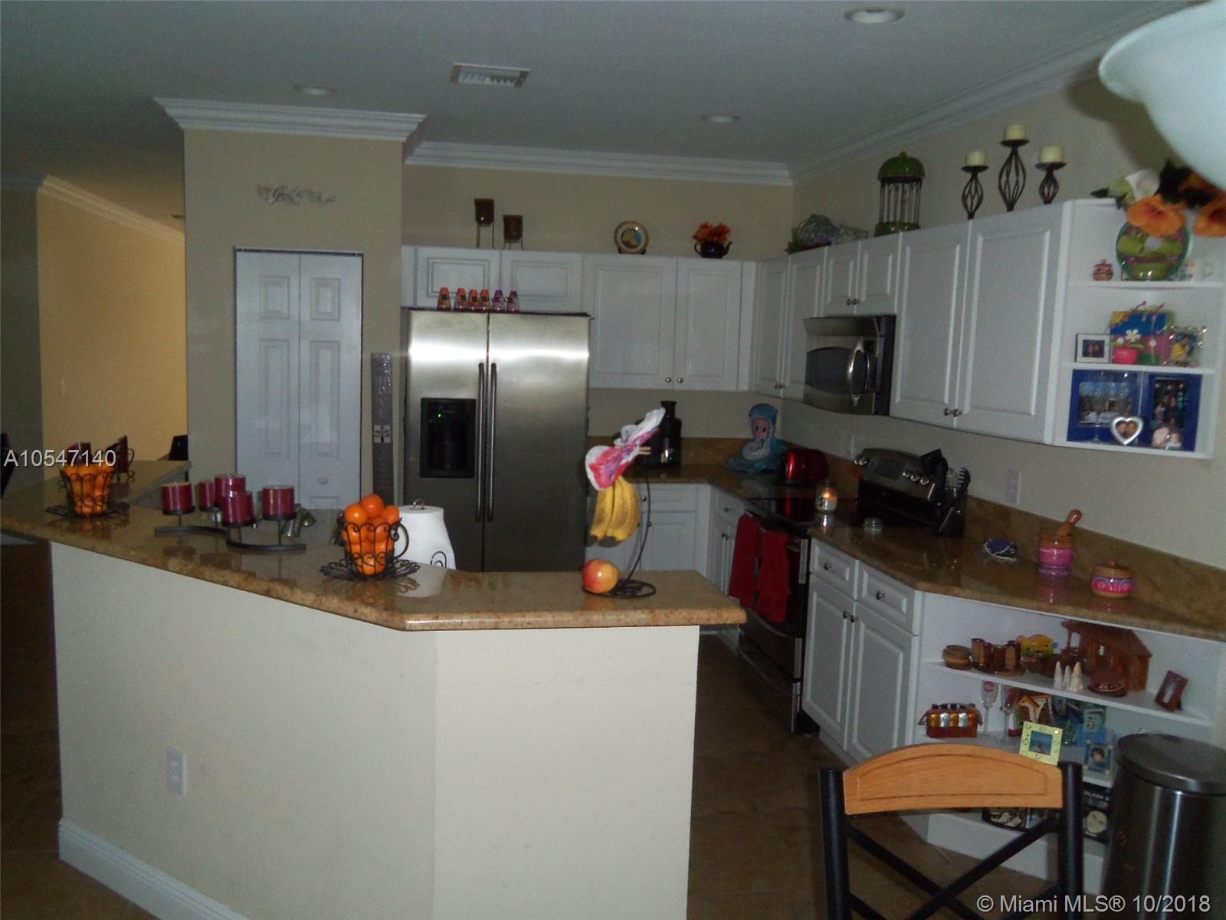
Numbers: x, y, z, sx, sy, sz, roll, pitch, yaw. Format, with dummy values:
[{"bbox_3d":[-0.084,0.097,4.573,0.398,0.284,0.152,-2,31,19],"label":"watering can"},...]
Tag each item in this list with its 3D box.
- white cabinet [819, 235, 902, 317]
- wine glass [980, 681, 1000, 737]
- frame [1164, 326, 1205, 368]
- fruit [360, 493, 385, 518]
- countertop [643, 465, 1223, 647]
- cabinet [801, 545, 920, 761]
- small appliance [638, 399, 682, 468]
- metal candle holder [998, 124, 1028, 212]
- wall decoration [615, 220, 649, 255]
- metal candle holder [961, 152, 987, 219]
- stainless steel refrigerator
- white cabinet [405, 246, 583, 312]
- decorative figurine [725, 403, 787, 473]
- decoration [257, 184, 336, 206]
[{"bbox_3d":[1.270,-0.817,4.515,0.330,0.335,0.766,0,7,-11],"label":"white cabinet"},{"bbox_3d":[1.265,0.828,3.346,0.063,0.205,0.063,0,7,-11],"label":"wine glass"},{"bbox_3d":[1.652,-0.319,2.873,0.105,0.108,0.030,7,-1,39],"label":"frame"},{"bbox_3d":[-0.634,0.121,2.619,0.066,0.066,0.066,0,7,-11],"label":"fruit"},{"bbox_3d":[0.761,0.282,4.400,1.305,0.045,3.660,0,7,-11],"label":"countertop"},{"bbox_3d":[1.228,0.804,3.911,0.619,0.845,0.900,0,7,-11],"label":"cabinet"},{"bbox_3d":[0.284,-0.147,5.947,0.245,0.405,0.230,0,7,-11],"label":"small appliance"},{"bbox_3d":[1.420,-1.018,3.523,0.100,0.325,0.100,0,7,-11],"label":"metal candle holder"},{"bbox_3d":[0.109,-1.296,5.828,0.212,0.210,0.060,0,7,-11],"label":"wall decoration"},{"bbox_3d":[1.368,-1.029,3.772,0.100,0.280,0.100,0,7,-11],"label":"metal candle holder"},{"bbox_3d":[-0.660,0.105,5.455,0.915,1.795,0.840,0,7,-11],"label":"stainless steel refrigerator"},{"bbox_3d":[-0.694,-1.024,5.697,0.985,0.325,0.335,0,7,-11],"label":"white cabinet"},{"bbox_3d":[0.868,-0.143,6.049,0.340,0.405,0.260,5,7,22],"label":"decorative figurine"},{"bbox_3d":[-1.581,-1.323,4.952,0.382,0.103,0.015,0,7,-11],"label":"decoration"}]

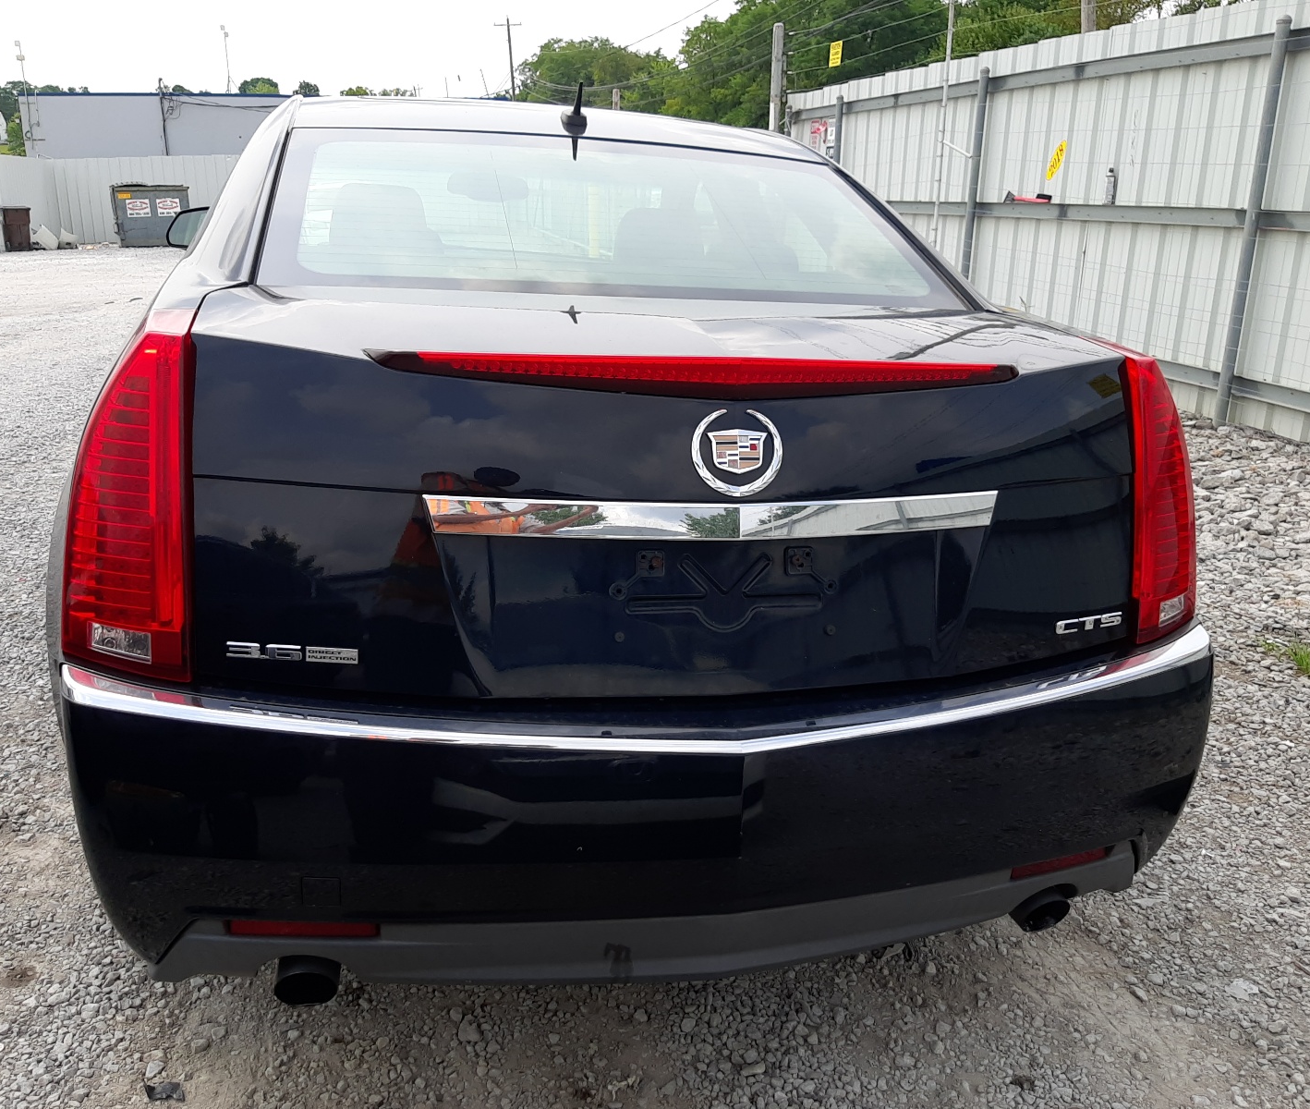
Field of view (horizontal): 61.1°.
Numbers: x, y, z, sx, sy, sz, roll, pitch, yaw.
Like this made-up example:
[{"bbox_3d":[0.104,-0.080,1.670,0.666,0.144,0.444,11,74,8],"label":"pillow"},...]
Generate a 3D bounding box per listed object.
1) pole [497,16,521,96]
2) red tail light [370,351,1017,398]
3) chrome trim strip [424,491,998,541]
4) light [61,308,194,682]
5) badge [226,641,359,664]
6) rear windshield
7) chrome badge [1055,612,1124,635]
[{"bbox_3d":[-9.370,-29.143,73.811,1.800,12.000,0.300,-1,18,2],"label":"pole"},{"bbox_3d":[0.092,-0.228,1.399,0.884,0.057,0.136,-1,17,-13],"label":"red tail light"},{"bbox_3d":[0.099,-0.046,1.379,0.755,0.051,0.073,-1,17,-13],"label":"chrome trim strip"},{"bbox_3d":[-0.664,-0.081,1.393,0.182,0.424,0.263,-1,17,-13],"label":"light"},{"bbox_3d":[-0.435,0.121,1.335,0.164,0.020,0.006,4,1,4],"label":"badge"},{"bbox_3d":[-0.105,-0.705,2.218,1.252,0.086,0.808,-1,38,-13],"label":"rear windshield"},{"bbox_3d":[0.624,0.098,1.587,0.137,0.020,0.006,-7,4,-30],"label":"chrome badge"}]

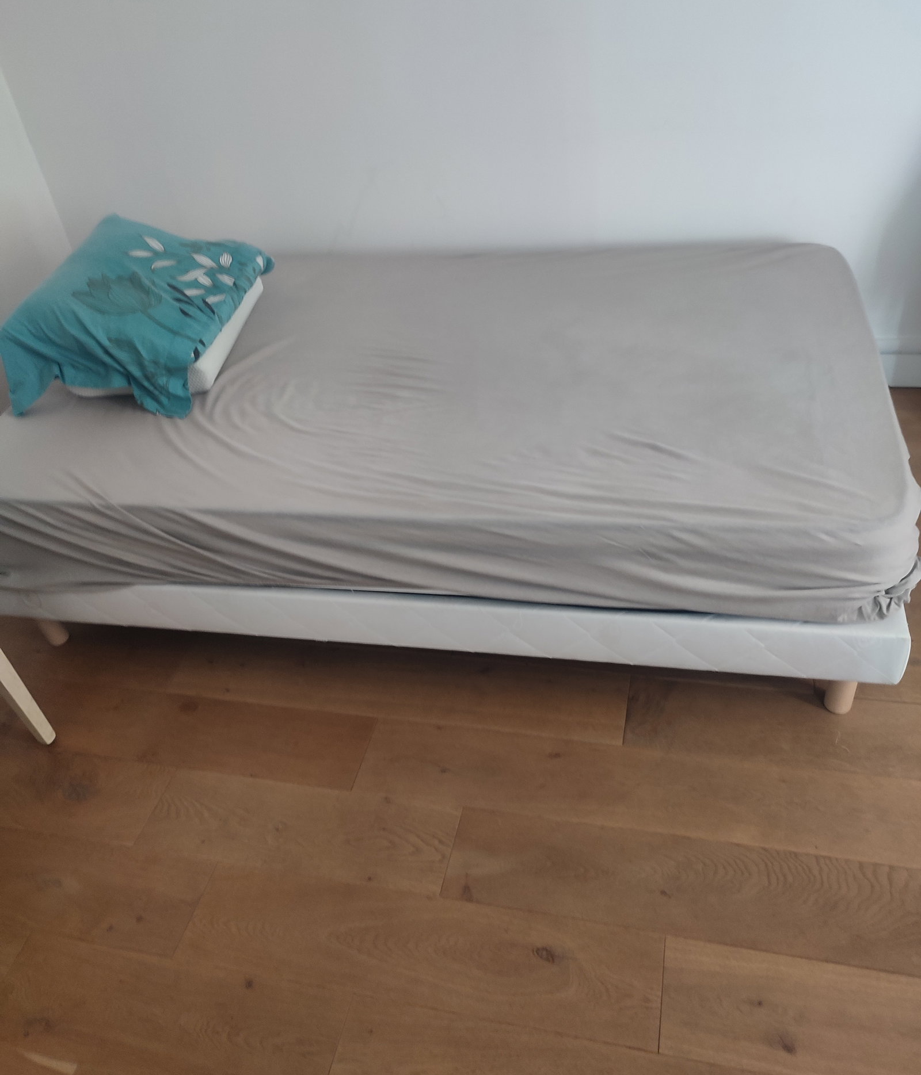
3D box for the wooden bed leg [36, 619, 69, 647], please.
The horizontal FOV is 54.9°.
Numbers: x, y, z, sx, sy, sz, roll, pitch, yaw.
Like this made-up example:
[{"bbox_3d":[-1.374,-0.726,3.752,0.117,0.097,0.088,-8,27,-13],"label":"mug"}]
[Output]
[{"bbox_3d":[-0.998,0.189,2.138,0.055,0.155,0.055,3,40,13],"label":"wooden bed leg"}]

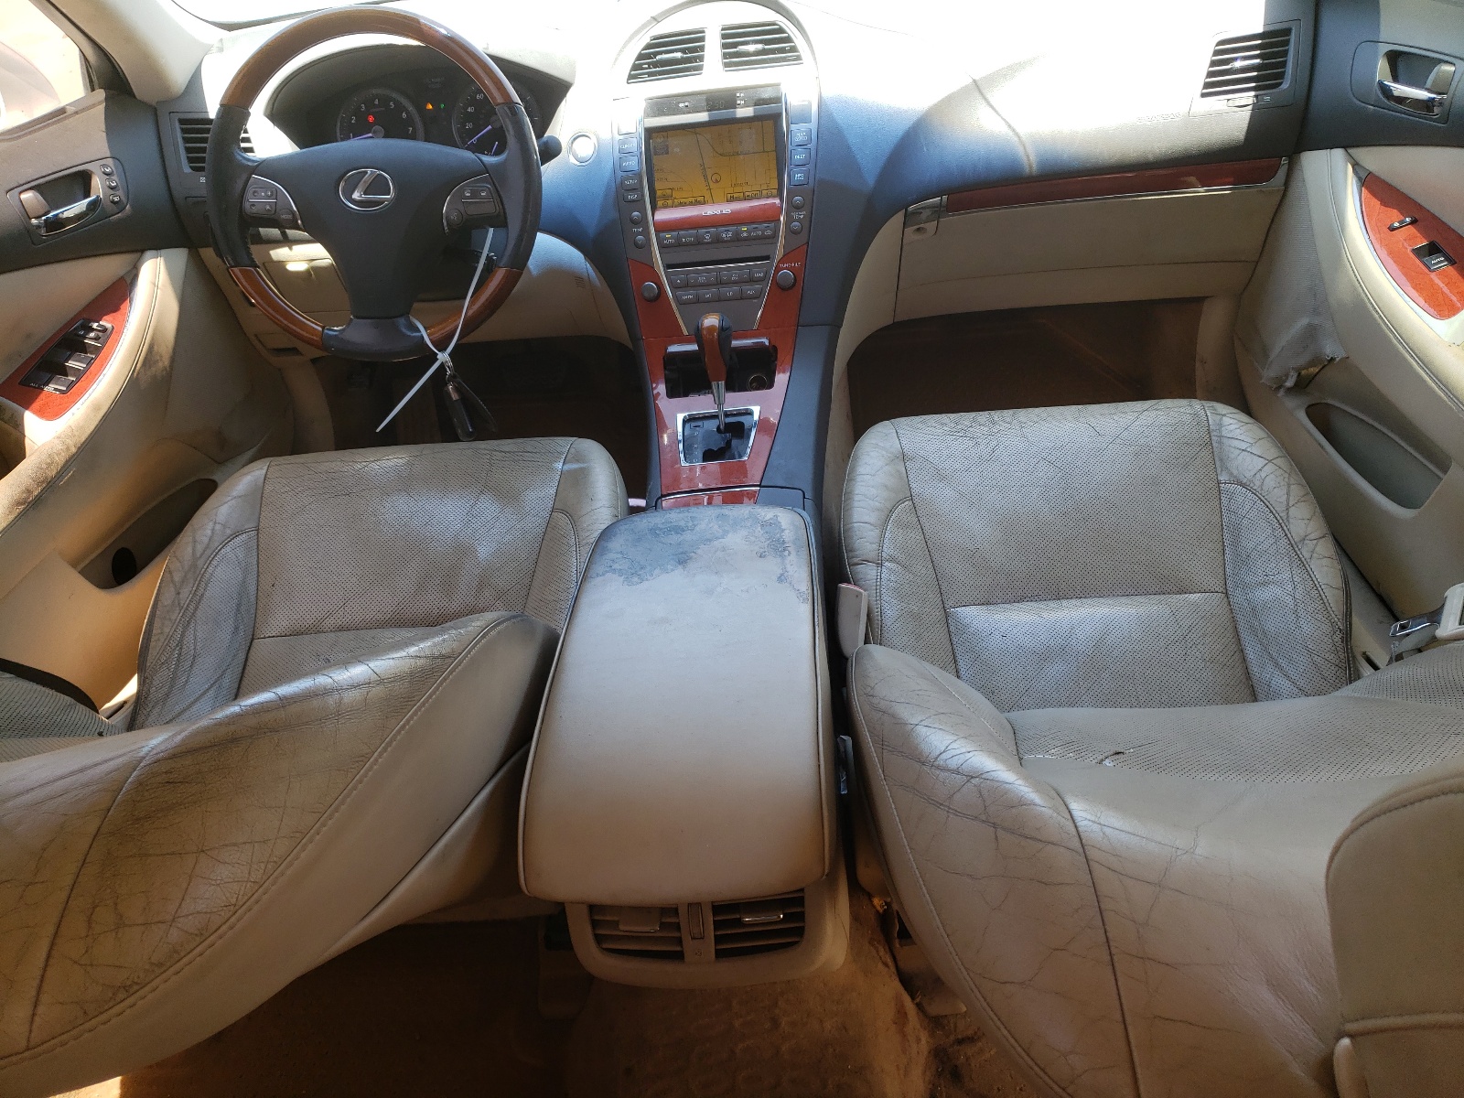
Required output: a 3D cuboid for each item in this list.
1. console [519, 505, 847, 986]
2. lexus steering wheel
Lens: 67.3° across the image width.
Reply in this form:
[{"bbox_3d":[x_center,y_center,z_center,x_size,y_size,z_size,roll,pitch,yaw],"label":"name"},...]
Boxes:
[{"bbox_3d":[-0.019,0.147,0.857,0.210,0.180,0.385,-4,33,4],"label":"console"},{"bbox_3d":[-0.401,-0.407,1.252,0.385,0.385,0.090,-4,8,4],"label":"lexus steering wheel"}]

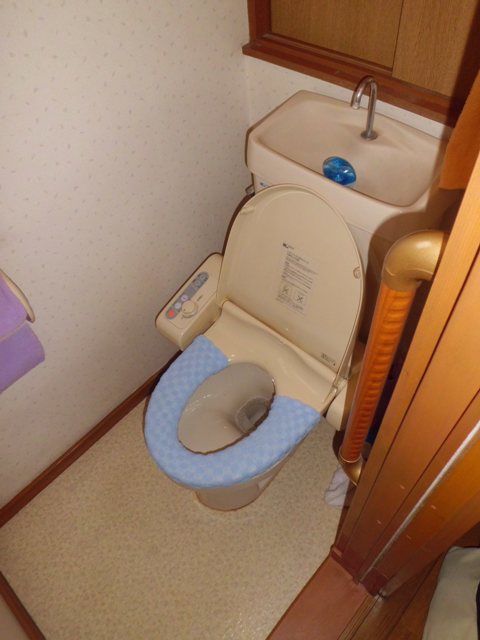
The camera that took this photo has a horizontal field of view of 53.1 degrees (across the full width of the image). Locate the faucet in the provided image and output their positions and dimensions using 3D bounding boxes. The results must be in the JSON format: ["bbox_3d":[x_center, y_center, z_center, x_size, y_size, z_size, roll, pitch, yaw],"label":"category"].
[{"bbox_3d":[0.248,-0.410,0.943,0.035,0.137,0.088,35,64,27],"label":"faucet"}]

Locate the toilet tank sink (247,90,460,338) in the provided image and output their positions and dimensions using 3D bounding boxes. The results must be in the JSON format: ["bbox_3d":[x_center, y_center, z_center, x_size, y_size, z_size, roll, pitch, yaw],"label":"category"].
[{"bbox_3d":[0.246,-0.211,1.142,0.432,0.448,0.229,35,64,27],"label":"toilet tank sink"}]

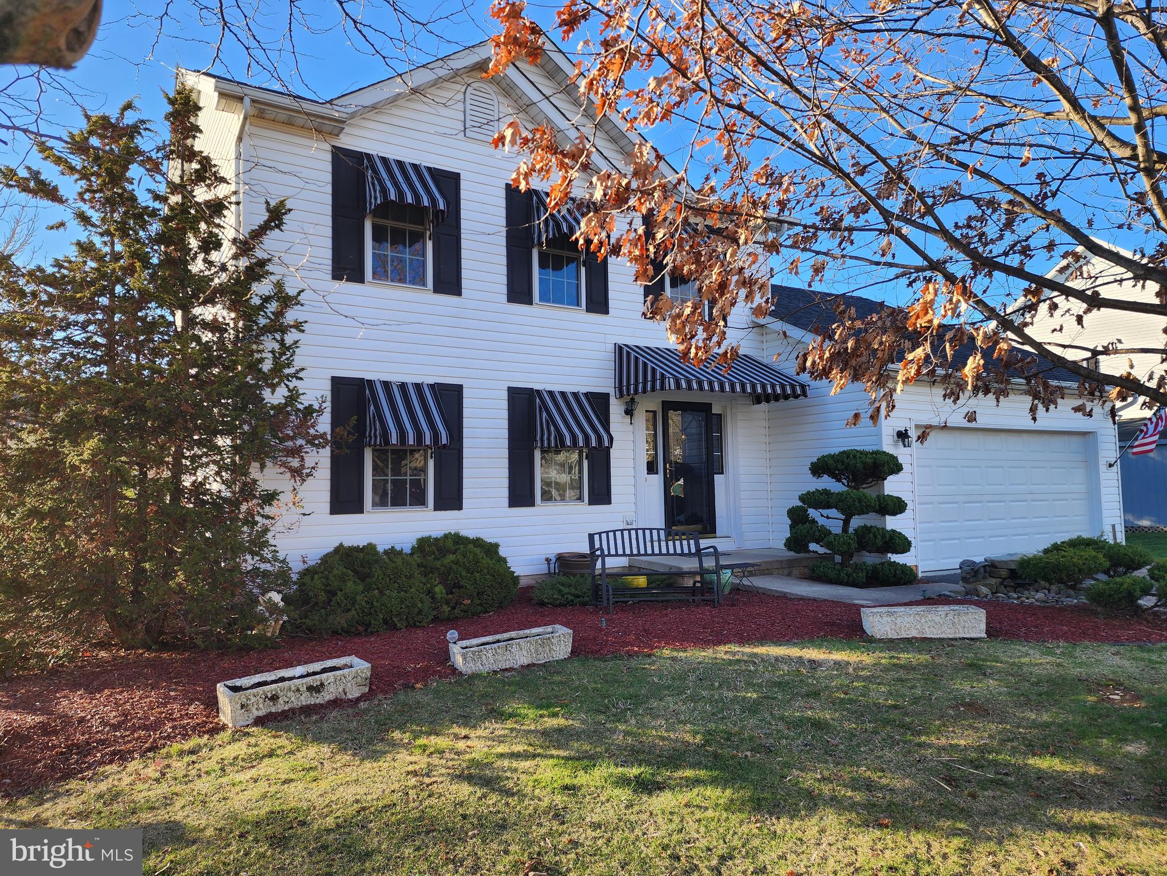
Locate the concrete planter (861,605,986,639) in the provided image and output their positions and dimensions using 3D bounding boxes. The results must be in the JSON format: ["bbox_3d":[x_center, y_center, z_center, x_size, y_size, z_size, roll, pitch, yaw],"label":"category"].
[{"bbox_3d":[3.015,1.638,6.885,0.970,0.215,0.290,-1,-4,6],"label":"concrete planter"}]

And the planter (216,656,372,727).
[{"bbox_3d":[-1.984,1.742,5.414,0.970,0.205,0.300,2,-5,-42],"label":"planter"}]

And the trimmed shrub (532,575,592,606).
[{"bbox_3d":[-0.202,1.728,8.940,0.800,0.320,0.720,1,-4,-32],"label":"trimmed shrub"}]

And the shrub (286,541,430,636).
[{"bbox_3d":[-2.295,1.482,7.992,1.420,0.880,1.300,1,-4,-32],"label":"shrub"}]

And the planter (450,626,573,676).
[{"bbox_3d":[-0.569,1.722,6.330,0.970,0.200,0.300,1,-4,-30],"label":"planter"}]

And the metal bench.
[{"bbox_3d":[0.809,1.453,8.666,1.280,0.850,0.710,0,-4,-13],"label":"metal bench"}]

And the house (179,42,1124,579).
[{"bbox_3d":[0.809,-1.698,14.545,14.700,7.780,10.600,1,-4,-32],"label":"house"}]

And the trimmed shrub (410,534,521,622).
[{"bbox_3d":[-1.272,1.443,8.433,1.180,0.880,1.120,-1,-4,0],"label":"trimmed shrub"}]

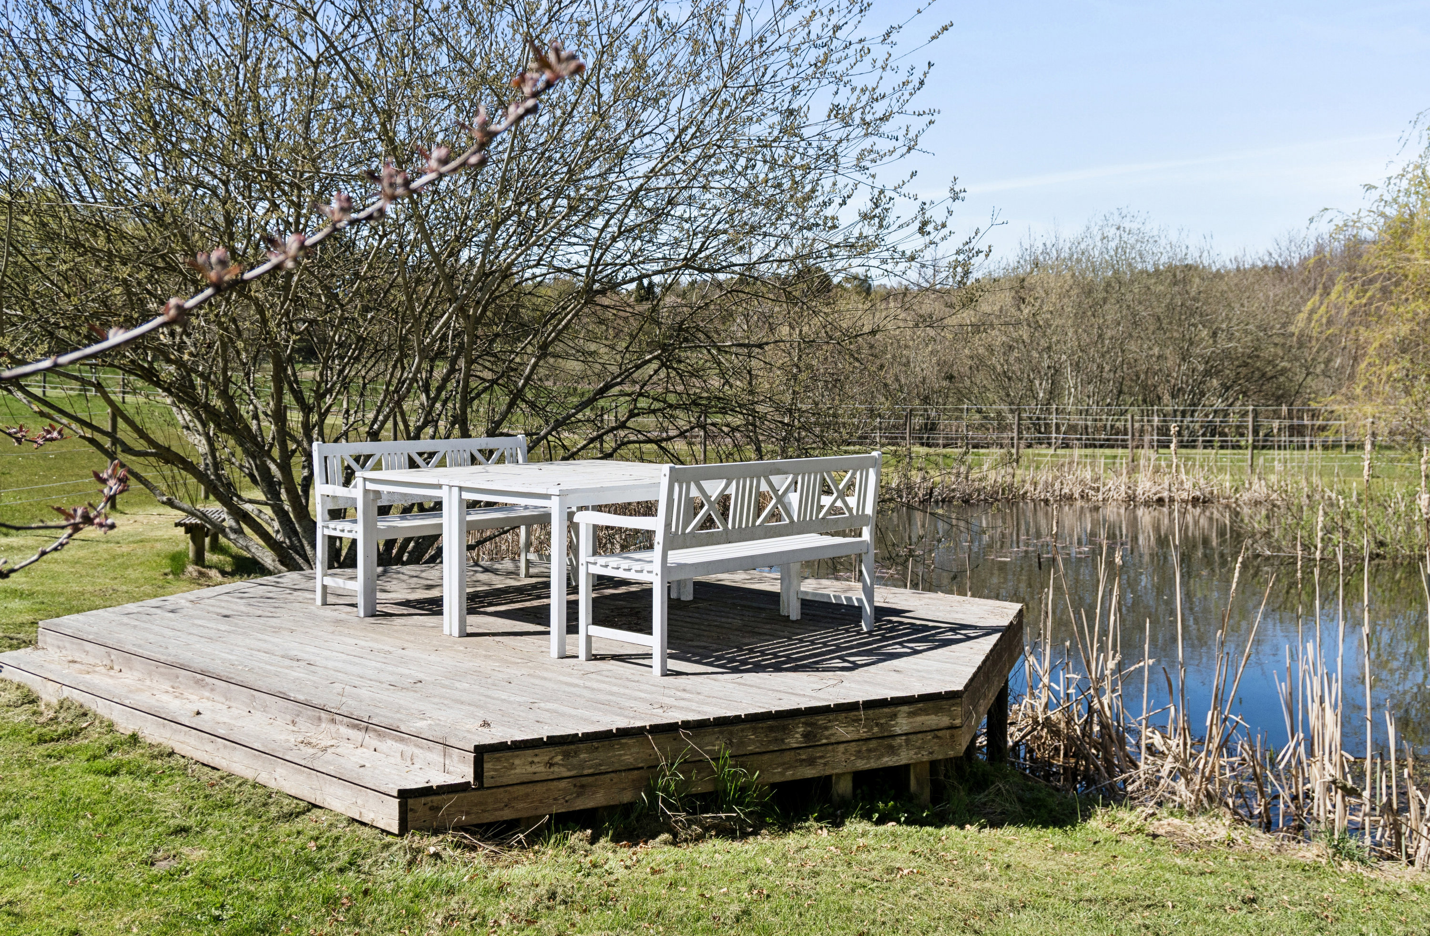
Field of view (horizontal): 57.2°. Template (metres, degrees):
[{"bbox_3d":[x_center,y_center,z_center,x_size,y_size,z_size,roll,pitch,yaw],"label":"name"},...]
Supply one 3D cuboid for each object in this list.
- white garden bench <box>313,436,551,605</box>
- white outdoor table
[{"bbox_3d":[-1.485,0.290,7.564,0.590,0.896,1.527,4,5,40],"label":"white garden bench"},{"bbox_3d":[-0.722,0.406,6.940,1.570,0.756,1.677,4,5,41],"label":"white outdoor table"}]

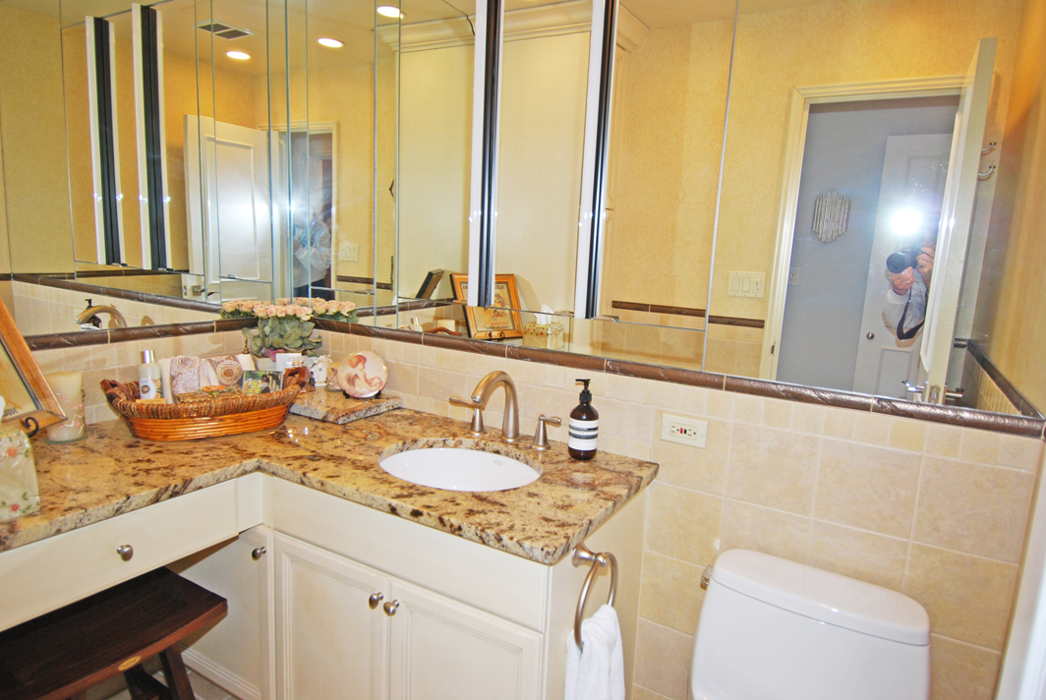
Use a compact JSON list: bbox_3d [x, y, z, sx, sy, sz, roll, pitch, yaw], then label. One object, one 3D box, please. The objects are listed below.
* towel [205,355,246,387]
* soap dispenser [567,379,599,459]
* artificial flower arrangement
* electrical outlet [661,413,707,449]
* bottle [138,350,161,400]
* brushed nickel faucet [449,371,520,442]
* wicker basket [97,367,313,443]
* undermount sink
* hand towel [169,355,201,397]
[{"bbox_3d":[-0.880,0.069,1.810,0.115,0.125,0.075,-2,10,-29],"label":"towel"},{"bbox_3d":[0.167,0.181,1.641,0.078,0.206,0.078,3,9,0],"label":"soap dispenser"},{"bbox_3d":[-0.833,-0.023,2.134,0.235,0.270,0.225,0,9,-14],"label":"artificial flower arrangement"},{"bbox_3d":[0.410,0.208,1.557,0.114,0.070,0.010,8,10,30],"label":"electrical outlet"},{"bbox_3d":[-1.022,0.095,1.676,0.054,0.185,0.052,1,9,-13],"label":"bottle"},{"bbox_3d":[-0.157,0.150,1.741,0.250,0.210,0.230,8,10,30],"label":"brushed nickel faucet"},{"bbox_3d":[-0.895,0.140,1.762,0.530,0.158,0.290,-2,10,-29],"label":"wicker basket"},{"bbox_3d":[-0.165,0.380,1.565,0.465,0.160,0.390,8,10,30],"label":"undermount sink"},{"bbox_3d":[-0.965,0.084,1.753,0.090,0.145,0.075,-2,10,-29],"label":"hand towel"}]

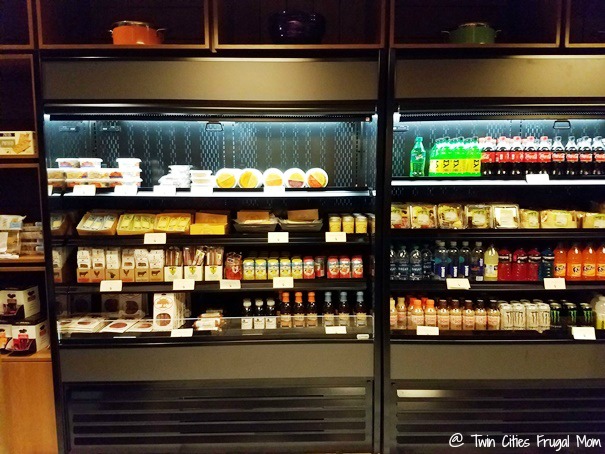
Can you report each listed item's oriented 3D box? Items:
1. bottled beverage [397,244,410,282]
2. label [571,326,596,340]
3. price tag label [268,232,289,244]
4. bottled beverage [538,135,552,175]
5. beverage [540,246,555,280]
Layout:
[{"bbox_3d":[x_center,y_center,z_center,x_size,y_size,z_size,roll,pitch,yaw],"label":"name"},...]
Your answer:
[{"bbox_3d":[0.609,0.215,2.721,0.067,0.205,0.067,0,5,-1],"label":"bottled beverage"},{"bbox_3d":[1.620,0.612,2.611,0.125,0.066,0.005,0,5,0],"label":"label"},{"bbox_3d":[-0.135,0.062,2.578,0.117,0.062,0.005,0,5,0],"label":"price tag label"},{"bbox_3d":[1.394,-0.405,2.610,0.072,0.233,0.072,0,5,0],"label":"bottled beverage"},{"bbox_3d":[1.430,0.216,2.650,0.073,0.201,0.073,0,5,0],"label":"beverage"}]

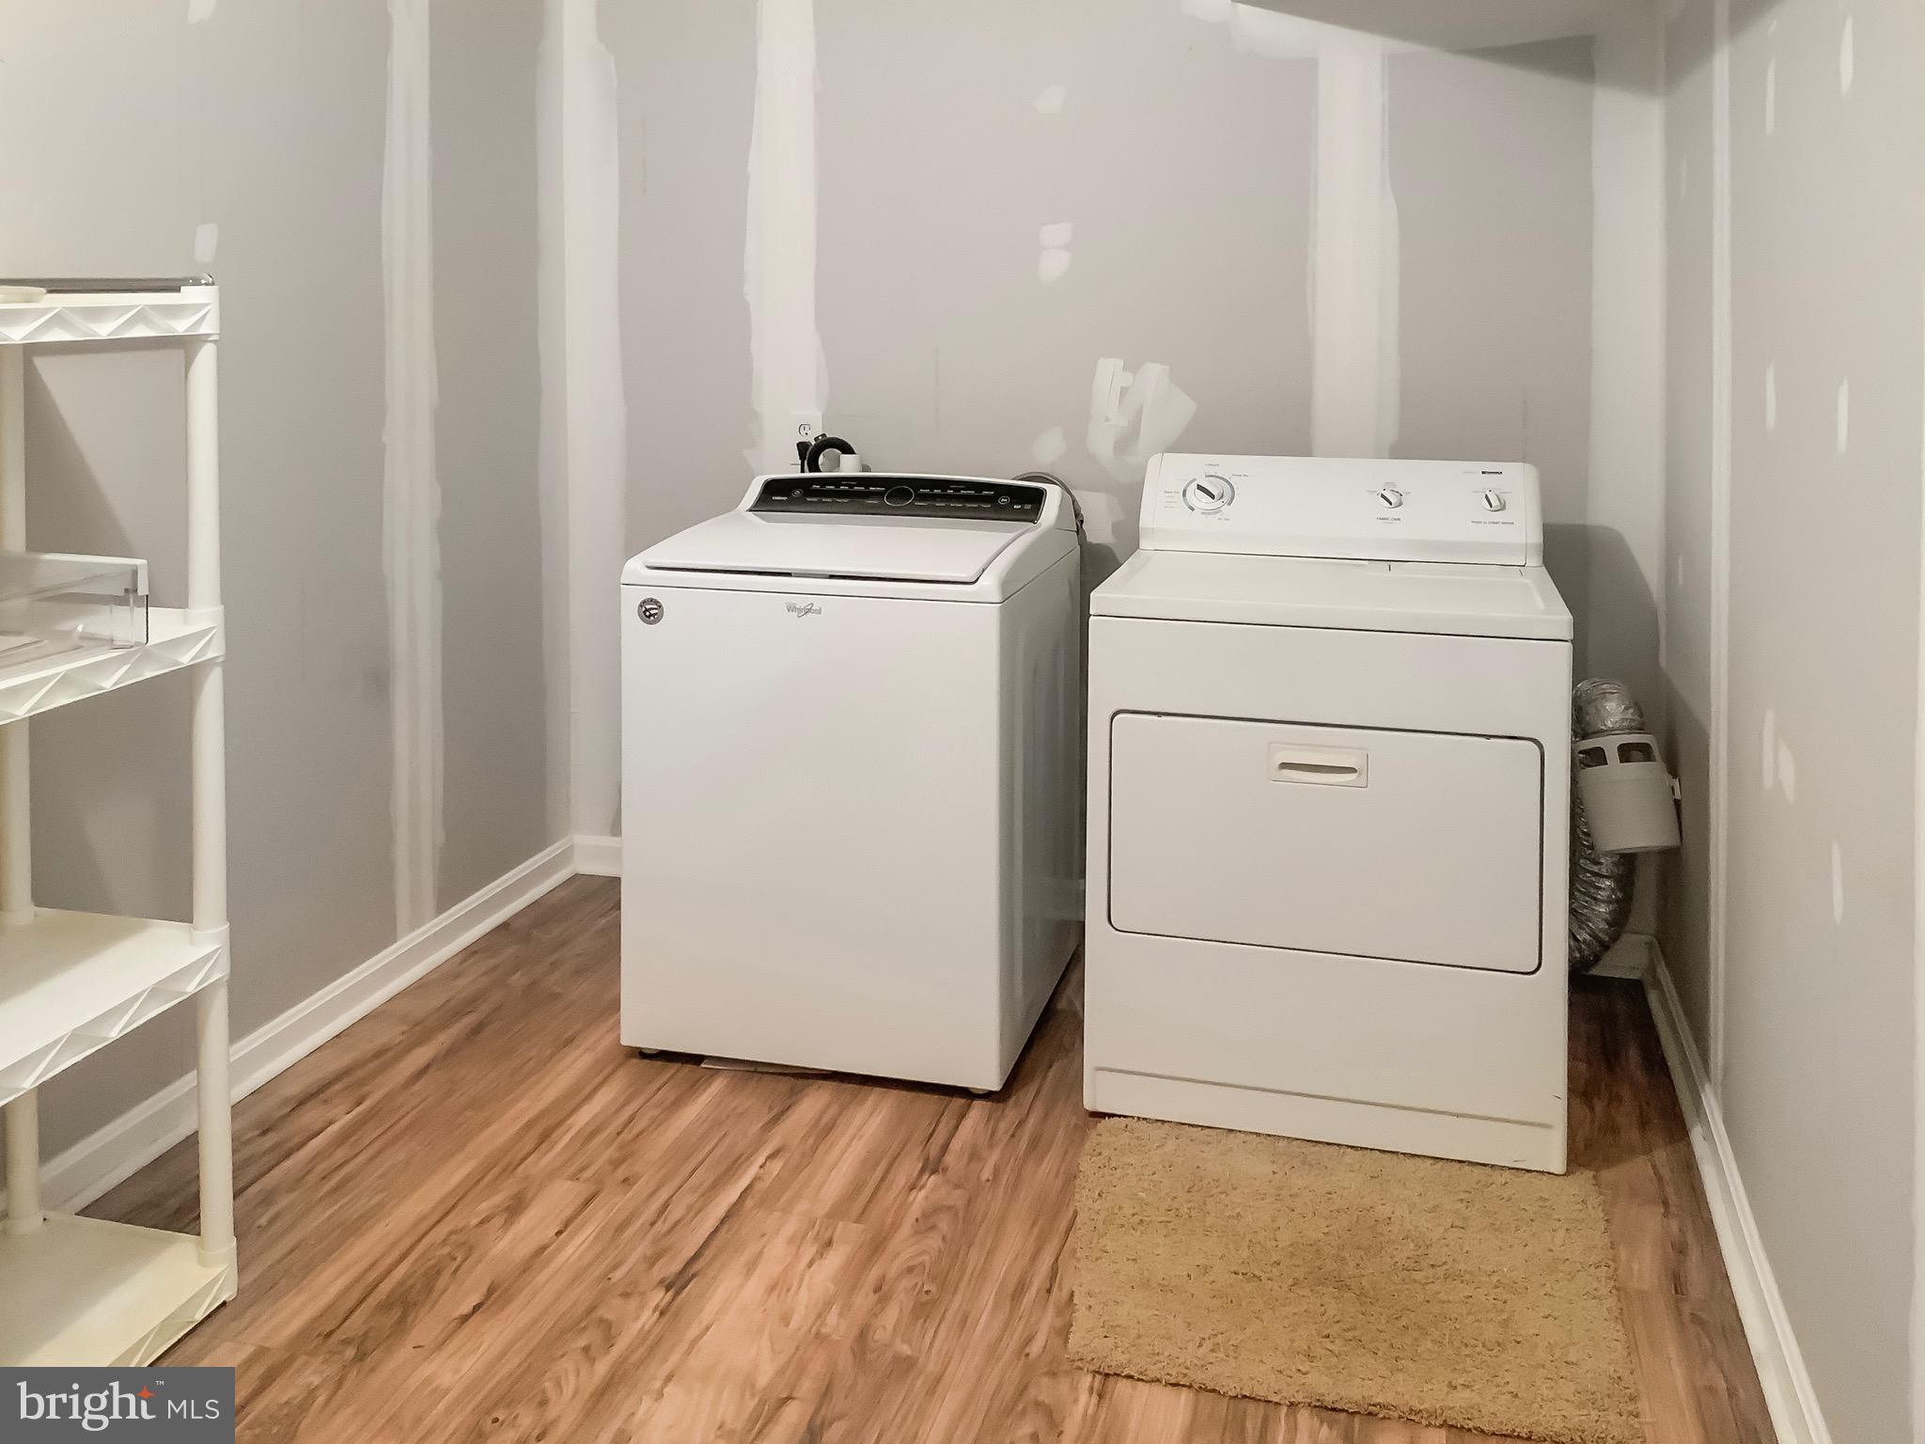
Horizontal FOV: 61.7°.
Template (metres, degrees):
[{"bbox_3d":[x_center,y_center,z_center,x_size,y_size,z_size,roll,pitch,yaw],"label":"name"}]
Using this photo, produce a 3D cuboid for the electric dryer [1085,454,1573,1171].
[{"bbox_3d":[0.647,0.096,2.885,0.743,1.089,0.689,3,13,13],"label":"electric dryer"}]

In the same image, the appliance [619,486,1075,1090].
[{"bbox_3d":[-0.188,0.072,3.132,0.715,1.036,0.687,3,13,14],"label":"appliance"}]

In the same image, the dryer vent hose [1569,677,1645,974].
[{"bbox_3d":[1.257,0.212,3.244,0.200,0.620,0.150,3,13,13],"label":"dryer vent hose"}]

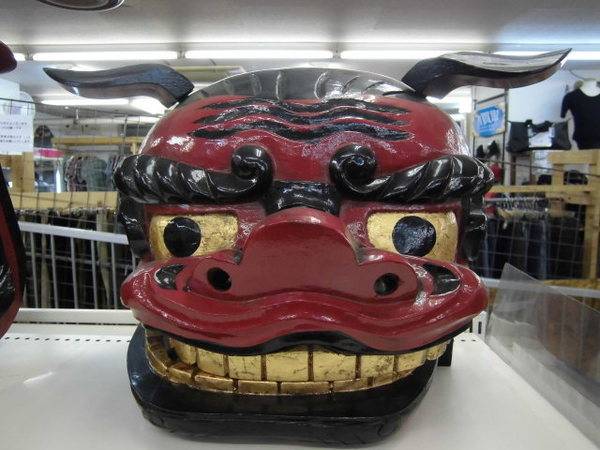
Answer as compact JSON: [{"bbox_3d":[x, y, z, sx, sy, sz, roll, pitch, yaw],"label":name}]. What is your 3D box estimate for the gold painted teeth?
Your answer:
[{"bbox_3d":[-0.003,0.126,0.464,0.310,0.053,0.113,0,7,0],"label":"gold painted teeth"}]

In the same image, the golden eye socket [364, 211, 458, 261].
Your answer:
[{"bbox_3d":[0.122,0.013,0.488,0.095,0.048,0.032,-1,7,-8],"label":"golden eye socket"}]

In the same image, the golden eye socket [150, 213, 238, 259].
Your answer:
[{"bbox_3d":[-0.115,0.013,0.488,0.095,0.048,0.032,1,7,8],"label":"golden eye socket"}]

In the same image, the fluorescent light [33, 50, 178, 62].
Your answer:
[{"bbox_3d":[-1.588,-1.376,3.680,1.190,0.075,0.090,0,7,0],"label":"fluorescent light"}]

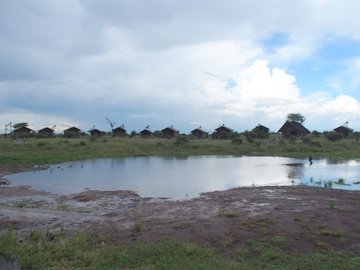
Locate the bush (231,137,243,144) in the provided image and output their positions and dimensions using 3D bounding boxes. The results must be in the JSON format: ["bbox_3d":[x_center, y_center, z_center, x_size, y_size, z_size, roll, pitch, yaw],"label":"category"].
[{"bbox_3d":[9.461,0.964,48.000,1.750,1.183,1.600,0,0,11],"label":"bush"}]

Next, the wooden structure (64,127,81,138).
[{"bbox_3d":[-30.966,-0.591,84.000,4.339,3.110,4.800,0,1,-28],"label":"wooden structure"}]

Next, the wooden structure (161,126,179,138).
[{"bbox_3d":[-2.820,-0.550,80.000,4.400,3.100,4.600,0,0,8],"label":"wooden structure"}]

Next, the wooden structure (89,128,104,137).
[{"bbox_3d":[-25.960,-0.540,90.000,4.400,2.700,4.400,0,0,0],"label":"wooden structure"}]

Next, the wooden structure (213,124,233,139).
[{"bbox_3d":[11.371,-0.567,75.000,4.426,3.241,4.800,0,0,17],"label":"wooden structure"}]

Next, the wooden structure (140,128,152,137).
[{"bbox_3d":[-10.930,-0.520,95.000,3.900,2.700,4.200,0,0,3],"label":"wooden structure"}]

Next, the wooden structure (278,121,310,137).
[{"bbox_3d":[31.460,-1.440,80.000,8.600,4.500,7.000,0,0,12],"label":"wooden structure"}]

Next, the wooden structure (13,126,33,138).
[{"bbox_3d":[-41.960,-0.562,78.000,4.612,3.167,4.800,0,1,-36],"label":"wooden structure"}]

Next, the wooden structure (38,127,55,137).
[{"bbox_3d":[-41.152,-0.726,90.000,4.487,2.918,4.800,0,1,-30],"label":"wooden structure"}]

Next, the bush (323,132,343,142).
[{"bbox_3d":[29.471,0.413,56.000,3.472,1.933,2.700,0,1,28],"label":"bush"}]

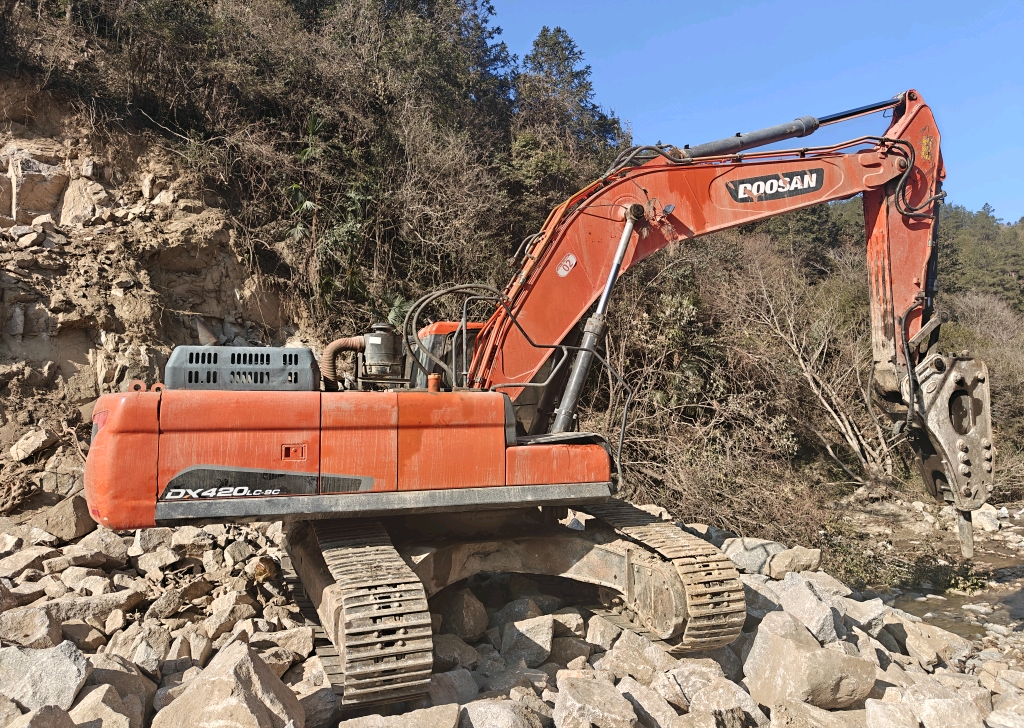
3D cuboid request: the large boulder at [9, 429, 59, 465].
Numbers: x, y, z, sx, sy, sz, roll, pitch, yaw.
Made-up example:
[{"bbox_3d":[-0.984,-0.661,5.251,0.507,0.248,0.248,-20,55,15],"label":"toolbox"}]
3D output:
[{"bbox_3d":[-7.750,1.328,11.500,0.700,0.510,0.560,2,-5,-30],"label":"large boulder"}]

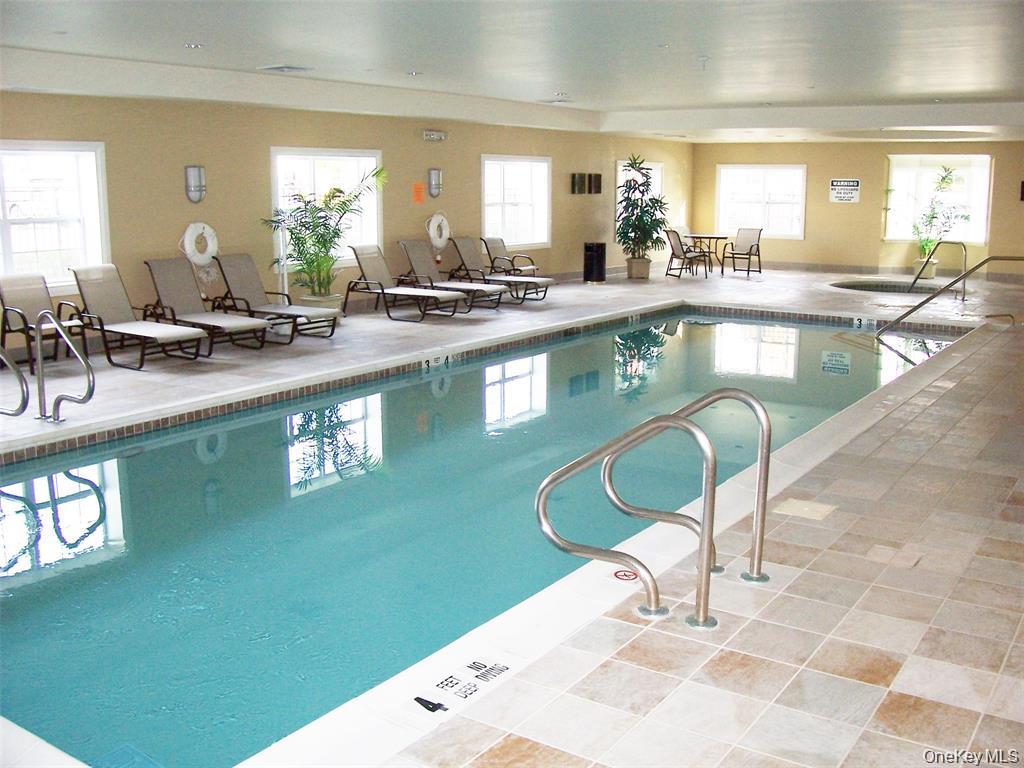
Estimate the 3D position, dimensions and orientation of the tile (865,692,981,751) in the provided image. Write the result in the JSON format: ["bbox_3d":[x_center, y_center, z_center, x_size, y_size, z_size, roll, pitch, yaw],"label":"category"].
[{"bbox_3d":[1.291,1.062,3.150,0.300,0.010,0.300,7,13,34],"label":"tile"}]

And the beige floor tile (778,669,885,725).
[{"bbox_3d":[1.057,1.042,3.332,0.304,0.012,0.304,8,13,34],"label":"beige floor tile"}]

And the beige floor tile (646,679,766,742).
[{"bbox_3d":[0.645,1.072,3.288,0.300,0.010,0.300,7,13,34],"label":"beige floor tile"}]

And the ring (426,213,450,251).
[{"bbox_3d":[-1.105,-2.325,15.335,0.110,0.550,0.540,7,13,34],"label":"ring"}]

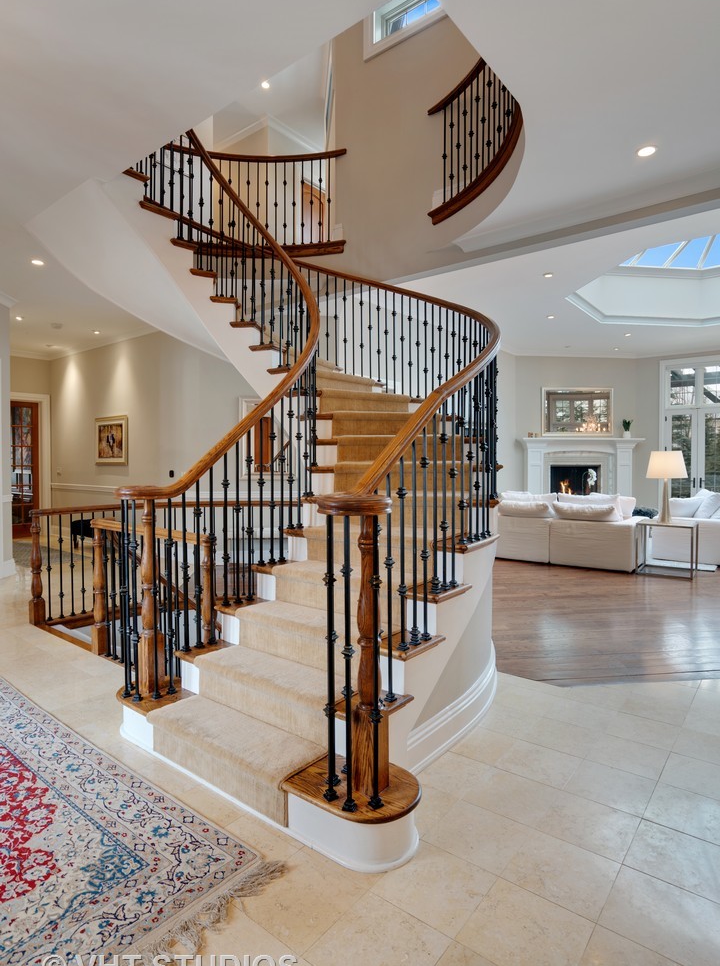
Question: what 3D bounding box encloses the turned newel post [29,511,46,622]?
[{"bbox_3d":[-2.665,0.698,4.465,0.090,0.934,0.090,1,1,38],"label":"turned newel post"}]

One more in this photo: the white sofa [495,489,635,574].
[{"bbox_3d":[2.826,0.643,7.597,2.150,0.880,1.020,1,1,41],"label":"white sofa"}]

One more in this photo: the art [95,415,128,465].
[{"bbox_3d":[-4.358,-0.723,9.411,1.123,0.841,0.050,1,1,38],"label":"art"}]

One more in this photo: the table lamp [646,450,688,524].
[{"bbox_3d":[3.794,0.055,6.662,0.510,0.899,0.510,1,1,38],"label":"table lamp"}]

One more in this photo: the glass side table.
[{"bbox_3d":[3.769,0.801,6.611,0.580,0.590,0.590,1,1,38],"label":"glass side table"}]

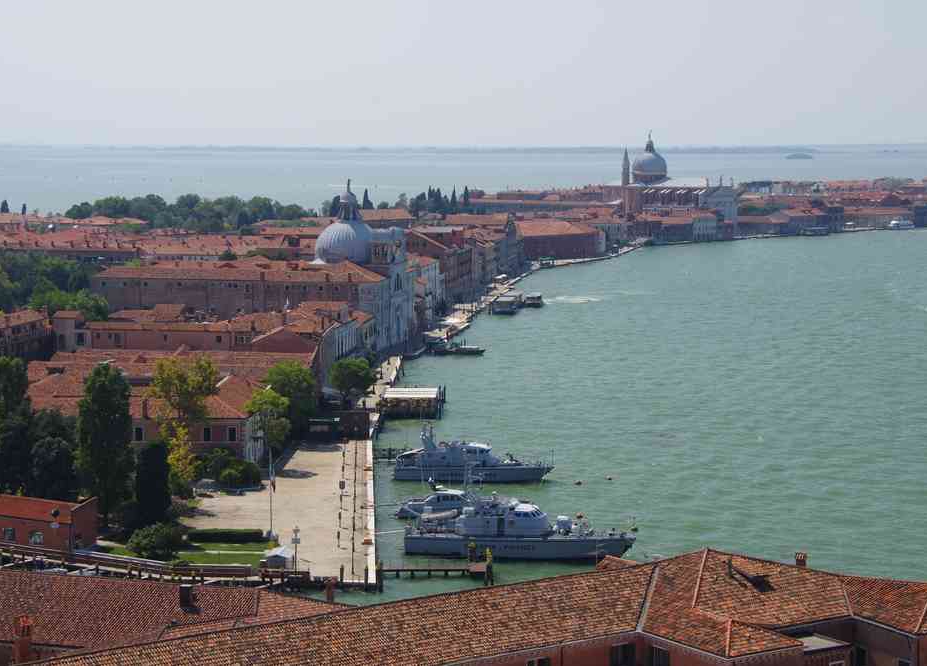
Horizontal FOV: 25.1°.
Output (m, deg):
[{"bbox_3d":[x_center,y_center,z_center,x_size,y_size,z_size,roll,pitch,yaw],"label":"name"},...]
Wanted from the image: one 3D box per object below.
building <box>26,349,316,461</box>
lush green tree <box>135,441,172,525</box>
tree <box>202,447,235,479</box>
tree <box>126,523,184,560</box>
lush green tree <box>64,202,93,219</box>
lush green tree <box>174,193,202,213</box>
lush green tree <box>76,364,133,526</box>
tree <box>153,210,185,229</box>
[{"bbox_3d":[-49.500,11.670,346.630,44.000,10.800,60.000,0,5,-3],"label":"building"},{"bbox_3d":[-38.511,18.628,258.871,4.600,10.620,4.400,0,5,0],"label":"lush green tree"},{"bbox_3d":[-35.570,18.890,302.110,4.700,4.580,4.700,0,5,0],"label":"tree"},{"bbox_3d":[-35.541,23.873,240.080,6.300,4.080,5.800,0,5,0],"label":"tree"},{"bbox_3d":[-184.871,-54.014,999.295,13.500,17.300,13.000,0,5,0],"label":"lush green tree"},{"bbox_3d":[-132.055,-56.450,999.076,13.500,21.980,13.000,0,5,0],"label":"lush green tree"},{"bbox_3d":[-46.490,14.120,269.520,7.000,20.210,7.000,0,5,0],"label":"lush green tree"},{"bbox_3d":[-131.774,-46.825,929.672,14.000,15.800,13.000,0,5,0],"label":"tree"}]

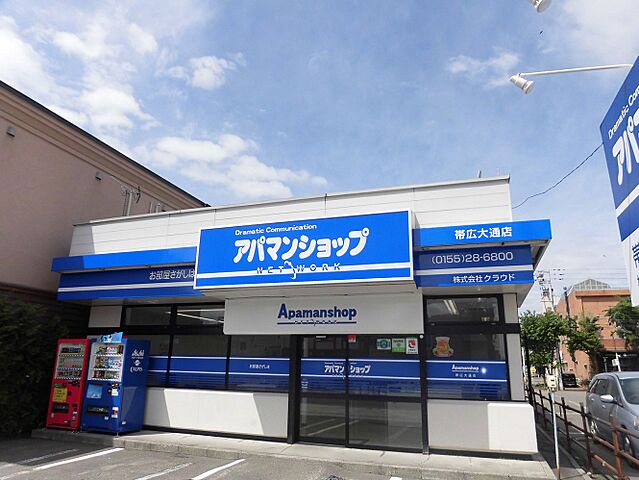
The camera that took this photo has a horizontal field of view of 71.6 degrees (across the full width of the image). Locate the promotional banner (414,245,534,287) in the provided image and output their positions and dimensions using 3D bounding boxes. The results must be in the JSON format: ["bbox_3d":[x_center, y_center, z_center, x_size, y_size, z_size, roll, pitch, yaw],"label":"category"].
[{"bbox_3d":[2.456,0.433,7.146,1.800,0.625,0.100,-4,-17,19],"label":"promotional banner"}]

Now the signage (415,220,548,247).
[{"bbox_3d":[2.451,-0.070,6.811,1.970,0.295,0.130,-4,-16,18],"label":"signage"}]

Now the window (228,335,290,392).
[{"bbox_3d":[-1.193,2.411,8.749,1.387,1.078,0.100,-4,-17,19],"label":"window"}]

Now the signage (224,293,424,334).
[{"bbox_3d":[-0.040,1.430,8.407,3.940,0.710,0.140,-4,-16,18],"label":"signage"}]

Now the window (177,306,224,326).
[{"bbox_3d":[-2.493,1.601,9.411,1.260,0.450,0.100,-4,-16,18],"label":"window"}]

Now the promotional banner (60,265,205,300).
[{"bbox_3d":[-3.906,0.904,9.160,3.680,0.600,0.120,-4,-16,18],"label":"promotional banner"}]

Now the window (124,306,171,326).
[{"bbox_3d":[-3.804,1.693,9.847,1.290,0.460,0.100,-4,-16,18],"label":"window"}]

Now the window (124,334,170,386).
[{"bbox_3d":[-3.804,2.611,9.643,1.291,1.090,0.100,-4,-17,19],"label":"window"}]

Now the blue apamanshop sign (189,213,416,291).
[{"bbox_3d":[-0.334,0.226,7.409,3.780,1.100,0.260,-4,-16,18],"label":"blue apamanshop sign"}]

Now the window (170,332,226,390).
[{"bbox_3d":[-2.489,2.516,9.155,1.360,1.050,0.100,-4,-16,18],"label":"window"}]

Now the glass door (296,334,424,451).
[{"bbox_3d":[0.683,2.696,7.982,2.389,1.959,0.100,-4,-17,19],"label":"glass door"}]

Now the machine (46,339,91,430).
[{"bbox_3d":[-5.196,3.120,9.648,0.892,1.830,0.700,-4,-17,19],"label":"machine"}]

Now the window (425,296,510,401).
[{"bbox_3d":[2.492,1.830,7.575,1.332,1.705,0.100,-4,-17,19],"label":"window"}]

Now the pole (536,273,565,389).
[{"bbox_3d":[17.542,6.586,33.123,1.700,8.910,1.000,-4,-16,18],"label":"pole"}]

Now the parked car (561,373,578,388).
[{"bbox_3d":[27.696,15.598,49.111,1.500,1.520,3.600,-4,-17,19],"label":"parked car"}]

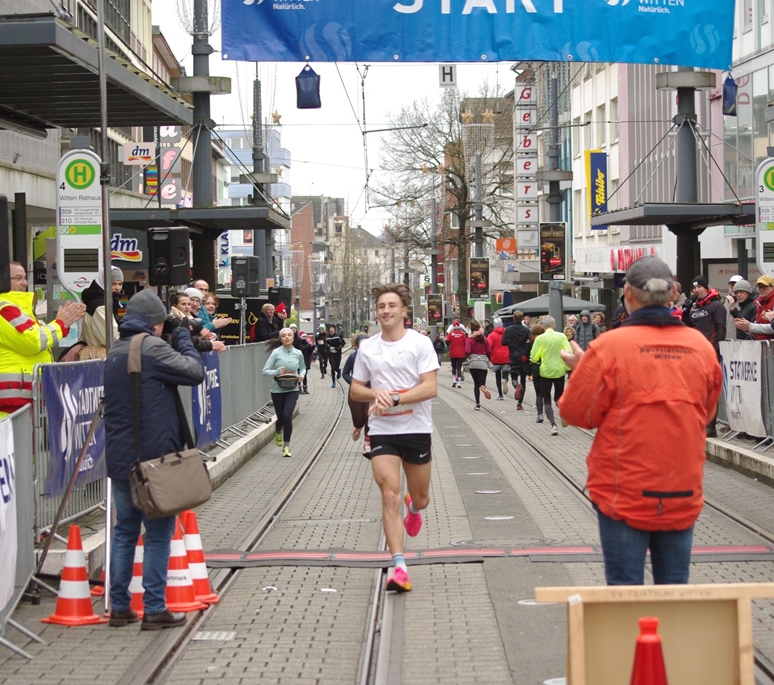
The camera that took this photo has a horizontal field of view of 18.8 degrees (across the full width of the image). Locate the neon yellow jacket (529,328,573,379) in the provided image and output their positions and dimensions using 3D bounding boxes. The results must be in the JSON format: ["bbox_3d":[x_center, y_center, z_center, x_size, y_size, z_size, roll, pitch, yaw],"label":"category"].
[{"bbox_3d":[2.367,0.158,33.600,0.610,0.720,0.380,-1,0,-3],"label":"neon yellow jacket"}]

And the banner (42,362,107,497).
[{"bbox_3d":[-2.020,0.540,15.600,0.090,0.850,2.700,-1,0,2],"label":"banner"}]

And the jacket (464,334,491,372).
[{"bbox_3d":[1.686,0.168,43.500,0.500,0.710,0.360,-1,0,-3],"label":"jacket"}]

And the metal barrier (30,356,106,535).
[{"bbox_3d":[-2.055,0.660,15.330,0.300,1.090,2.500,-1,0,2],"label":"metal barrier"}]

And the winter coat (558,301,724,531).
[{"bbox_3d":[0.957,0.299,8.850,0.550,0.810,0.430,-1,0,-12],"label":"winter coat"}]

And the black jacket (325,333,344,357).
[{"bbox_3d":[-1.448,0.070,65.000,0.510,0.660,0.360,-1,0,-3],"label":"black jacket"}]

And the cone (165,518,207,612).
[{"bbox_3d":[-1.139,1.199,12.720,0.285,0.500,0.285,-1,0,0],"label":"cone"}]

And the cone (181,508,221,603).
[{"bbox_3d":[-1.091,1.201,13.100,0.285,0.500,0.285,-1,0,12],"label":"cone"}]

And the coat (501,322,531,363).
[{"bbox_3d":[2.385,0.037,43.000,0.560,0.780,0.360,-1,0,3],"label":"coat"}]

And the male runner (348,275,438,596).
[{"bbox_3d":[0.044,0.546,13.700,0.530,1.770,0.800,-1,0,0],"label":"male runner"}]

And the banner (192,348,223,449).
[{"bbox_3d":[-1.860,0.585,24.400,0.080,0.950,2.800,-1,0,1],"label":"banner"}]

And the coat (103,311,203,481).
[{"bbox_3d":[-1.230,0.289,12.250,0.450,0.870,0.520,-1,0,-44],"label":"coat"}]

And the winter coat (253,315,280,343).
[{"bbox_3d":[-2.219,-0.166,43.000,0.450,0.780,0.500,-1,0,30],"label":"winter coat"}]

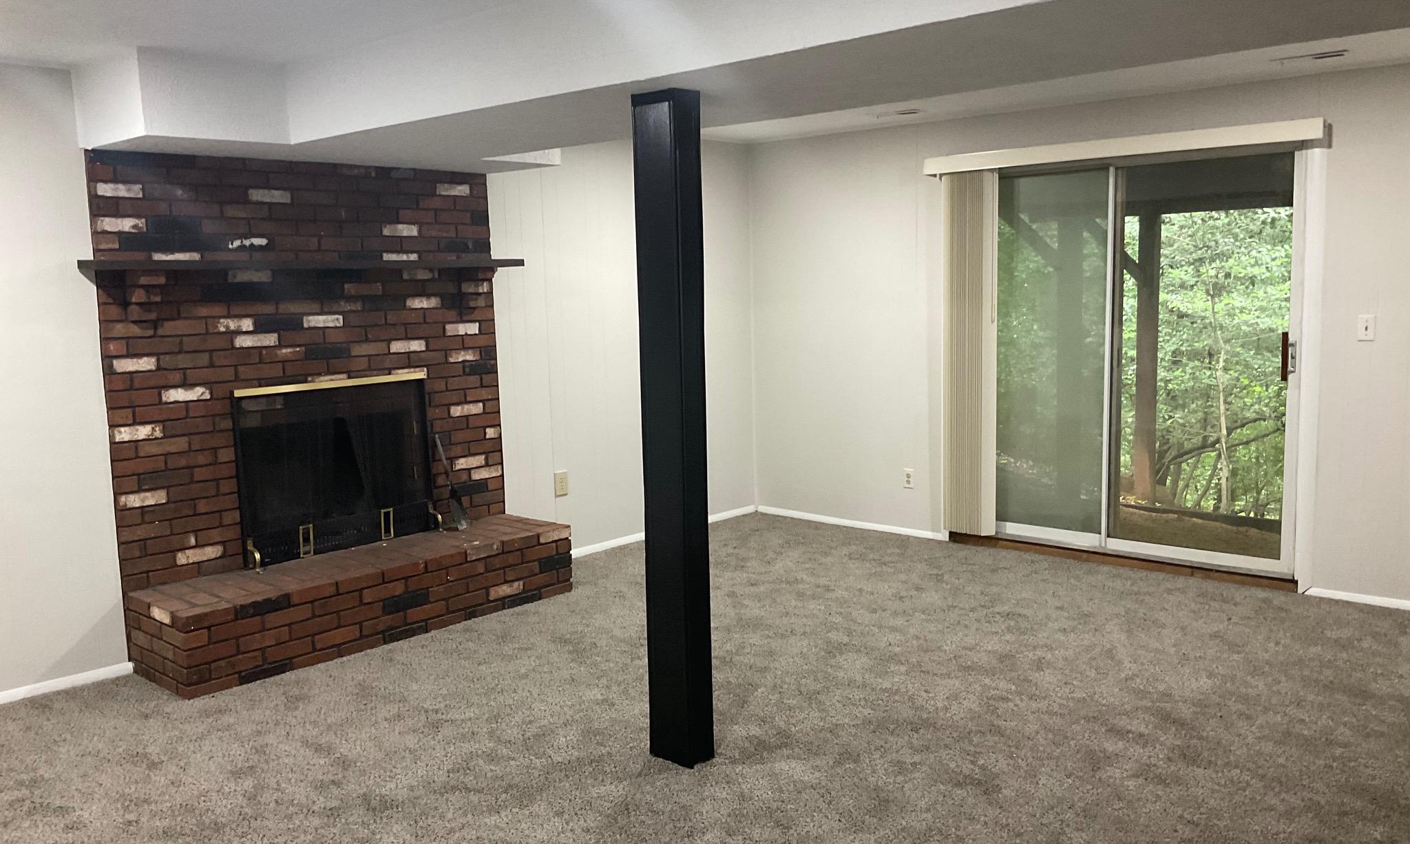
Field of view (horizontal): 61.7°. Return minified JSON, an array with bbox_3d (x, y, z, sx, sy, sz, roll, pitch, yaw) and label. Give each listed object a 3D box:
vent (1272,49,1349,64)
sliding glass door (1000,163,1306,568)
[{"bbox_3d":[2.439,-1.470,4.748,0.296,0.026,0.142,5,9,42],"label":"vent"},{"bbox_3d":[2.065,-0.318,5.979,1.763,1.995,0.105,5,9,42],"label":"sliding glass door"}]

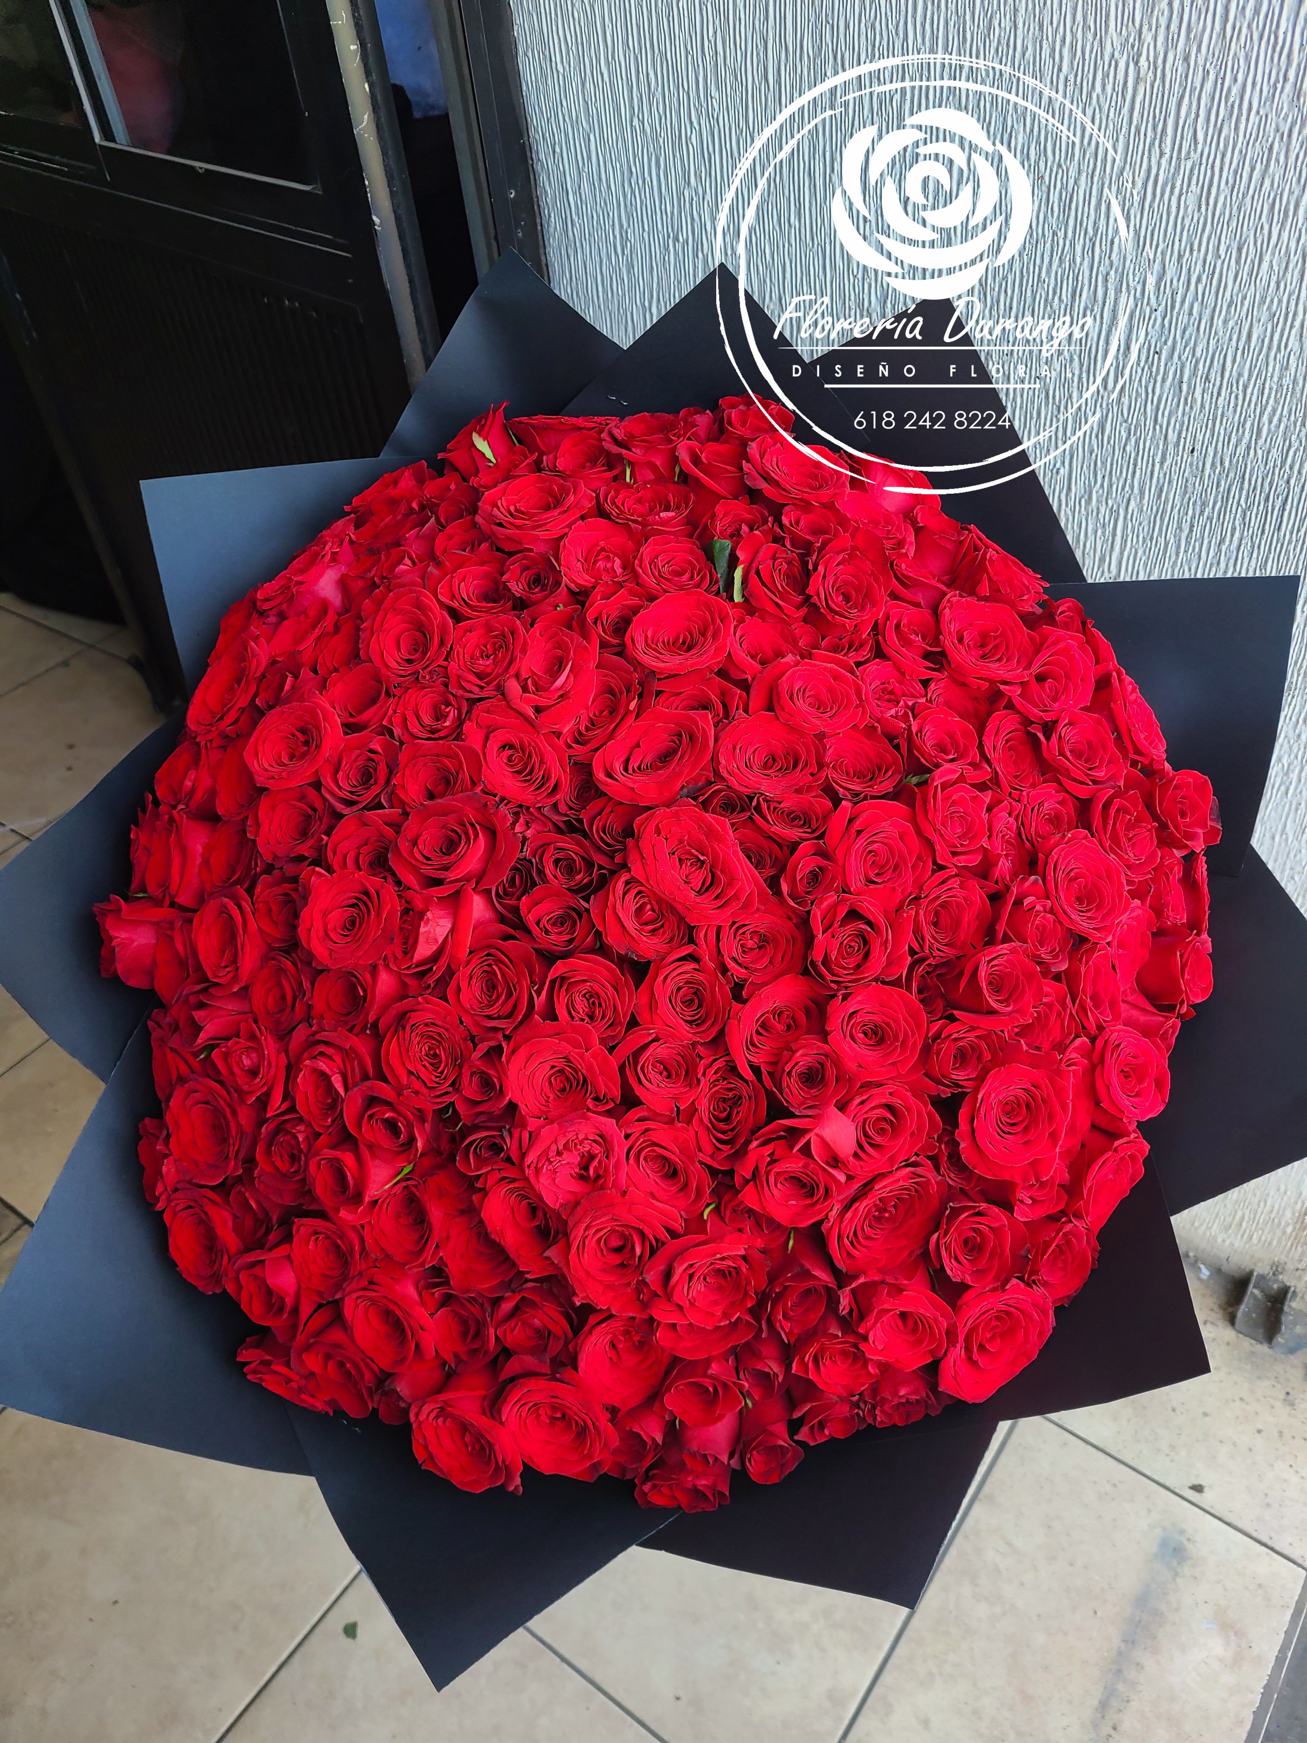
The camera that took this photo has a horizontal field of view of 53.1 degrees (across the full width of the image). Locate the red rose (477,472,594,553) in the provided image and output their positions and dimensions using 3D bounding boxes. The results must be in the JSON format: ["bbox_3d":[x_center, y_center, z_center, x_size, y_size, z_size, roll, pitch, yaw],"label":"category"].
[{"bbox_3d":[-0.078,-0.238,0.880,0.069,0.045,0.069,0,60,-1],"label":"red rose"}]

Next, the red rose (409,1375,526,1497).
[{"bbox_3d":[-0.119,0.359,0.838,0.071,0.071,0.052,3,8,11],"label":"red rose"}]

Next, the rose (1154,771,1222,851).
[{"bbox_3d":[0.402,-0.046,0.985,0.058,0.058,0.050,-42,15,-33],"label":"rose"}]

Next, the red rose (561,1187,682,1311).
[{"bbox_3d":[-0.021,0.237,0.800,0.073,0.057,0.073,0,62,-1],"label":"red rose"}]

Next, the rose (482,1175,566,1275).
[{"bbox_3d":[-0.088,0.228,0.830,0.064,0.050,0.064,0,64,-22],"label":"rose"}]

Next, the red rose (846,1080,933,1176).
[{"bbox_3d":[0.145,0.163,0.820,0.059,0.046,0.059,0,74,0],"label":"red rose"}]

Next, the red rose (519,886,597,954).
[{"bbox_3d":[-0.058,0.032,0.805,0.049,0.041,0.049,1,76,-4],"label":"red rose"}]

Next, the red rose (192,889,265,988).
[{"bbox_3d":[-0.285,0.045,0.890,0.057,0.057,0.046,25,11,30],"label":"red rose"}]

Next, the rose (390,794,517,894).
[{"bbox_3d":[-0.117,-0.016,0.766,0.070,0.052,0.070,0,78,4],"label":"rose"}]

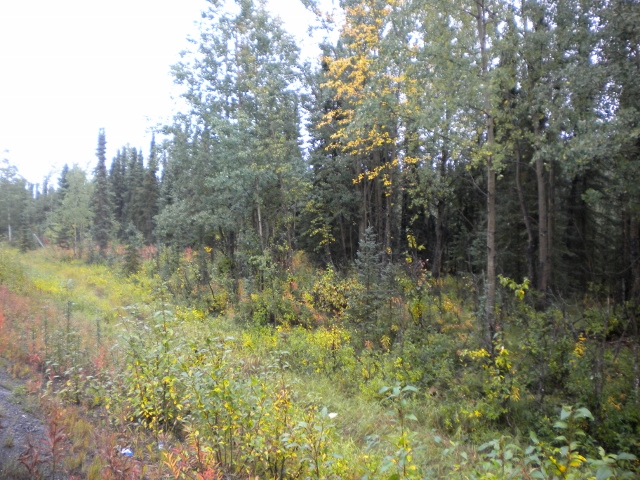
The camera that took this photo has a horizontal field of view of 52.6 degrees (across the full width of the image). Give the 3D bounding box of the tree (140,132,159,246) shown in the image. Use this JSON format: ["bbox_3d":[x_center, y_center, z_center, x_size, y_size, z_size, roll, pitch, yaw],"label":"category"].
[{"bbox_3d":[-11.330,-3.323,43.000,1.250,7.300,1.250,0,1,0],"label":"tree"}]

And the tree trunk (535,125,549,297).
[{"bbox_3d":[6.161,-0.821,18.000,0.310,4.800,0.280,-1,1,0],"label":"tree trunk"}]

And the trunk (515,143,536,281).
[{"bbox_3d":[5.875,-0.758,18.500,0.600,3.950,0.320,0,1,0],"label":"trunk"}]

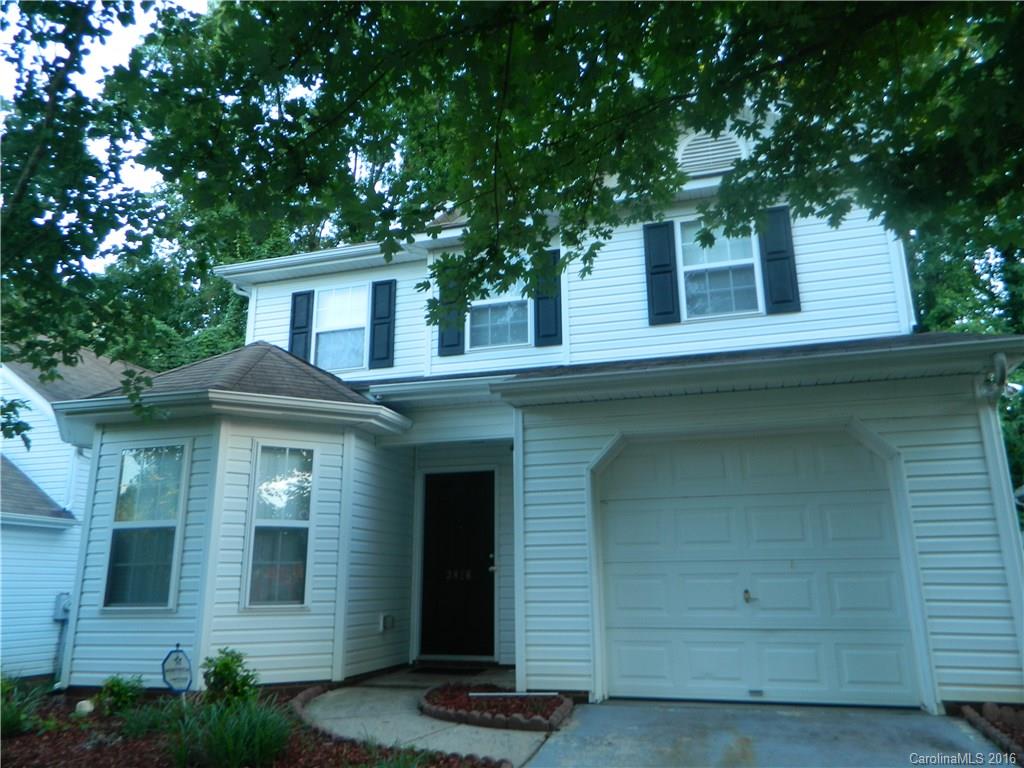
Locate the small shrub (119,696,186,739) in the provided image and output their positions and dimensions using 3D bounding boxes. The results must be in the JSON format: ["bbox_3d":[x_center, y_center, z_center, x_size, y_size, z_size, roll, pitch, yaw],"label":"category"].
[{"bbox_3d":[-2.698,2.495,5.550,0.460,0.280,0.420,6,-16,-24],"label":"small shrub"}]

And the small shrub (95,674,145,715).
[{"bbox_3d":[-3.184,2.532,6.030,0.380,0.310,0.360,6,-16,-26],"label":"small shrub"}]

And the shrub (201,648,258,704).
[{"bbox_3d":[-2.304,2.393,6.030,0.460,0.440,0.440,4,-15,-19],"label":"shrub"}]

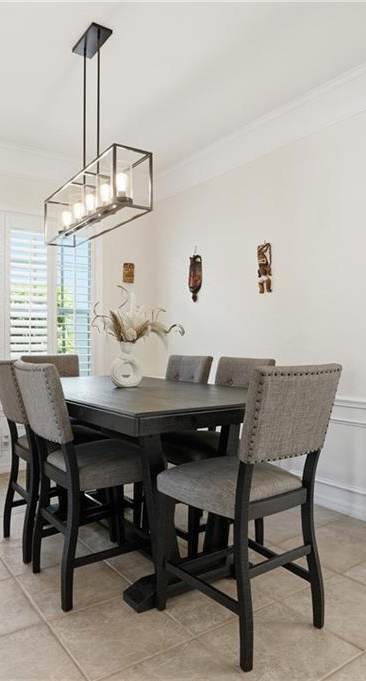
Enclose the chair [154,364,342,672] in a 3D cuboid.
[{"bbox_3d":[0.267,0.645,1.936,0.510,1.075,0.610,1,-1,-35],"label":"chair"}]

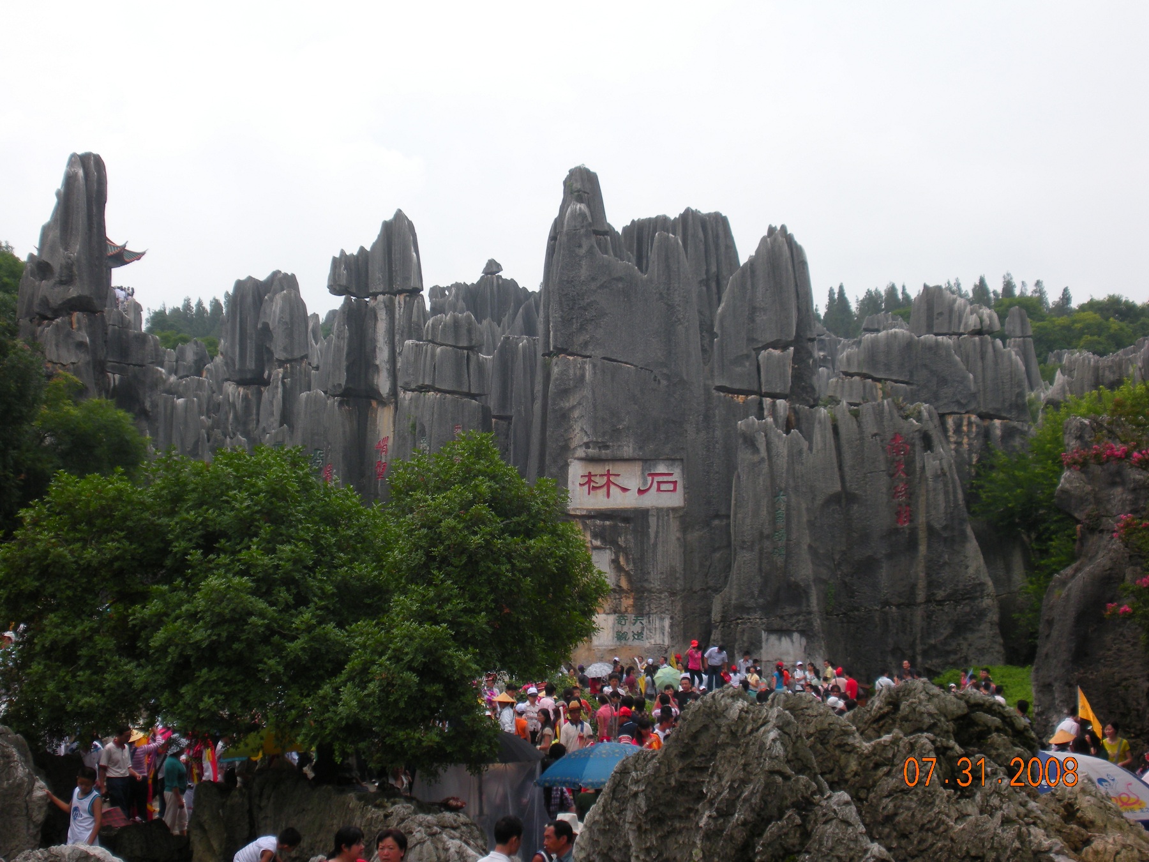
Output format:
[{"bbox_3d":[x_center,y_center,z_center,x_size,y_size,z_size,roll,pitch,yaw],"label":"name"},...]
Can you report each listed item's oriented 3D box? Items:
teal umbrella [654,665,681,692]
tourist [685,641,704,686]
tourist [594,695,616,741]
[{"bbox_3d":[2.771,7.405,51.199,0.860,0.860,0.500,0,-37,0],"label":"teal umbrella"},{"bbox_3d":[3.345,6.653,48.000,0.500,1.660,0.360,2,-6,-14],"label":"tourist"},{"bbox_3d":[0.539,5.450,30.409,0.460,1.600,0.300,3,-7,-24],"label":"tourist"}]

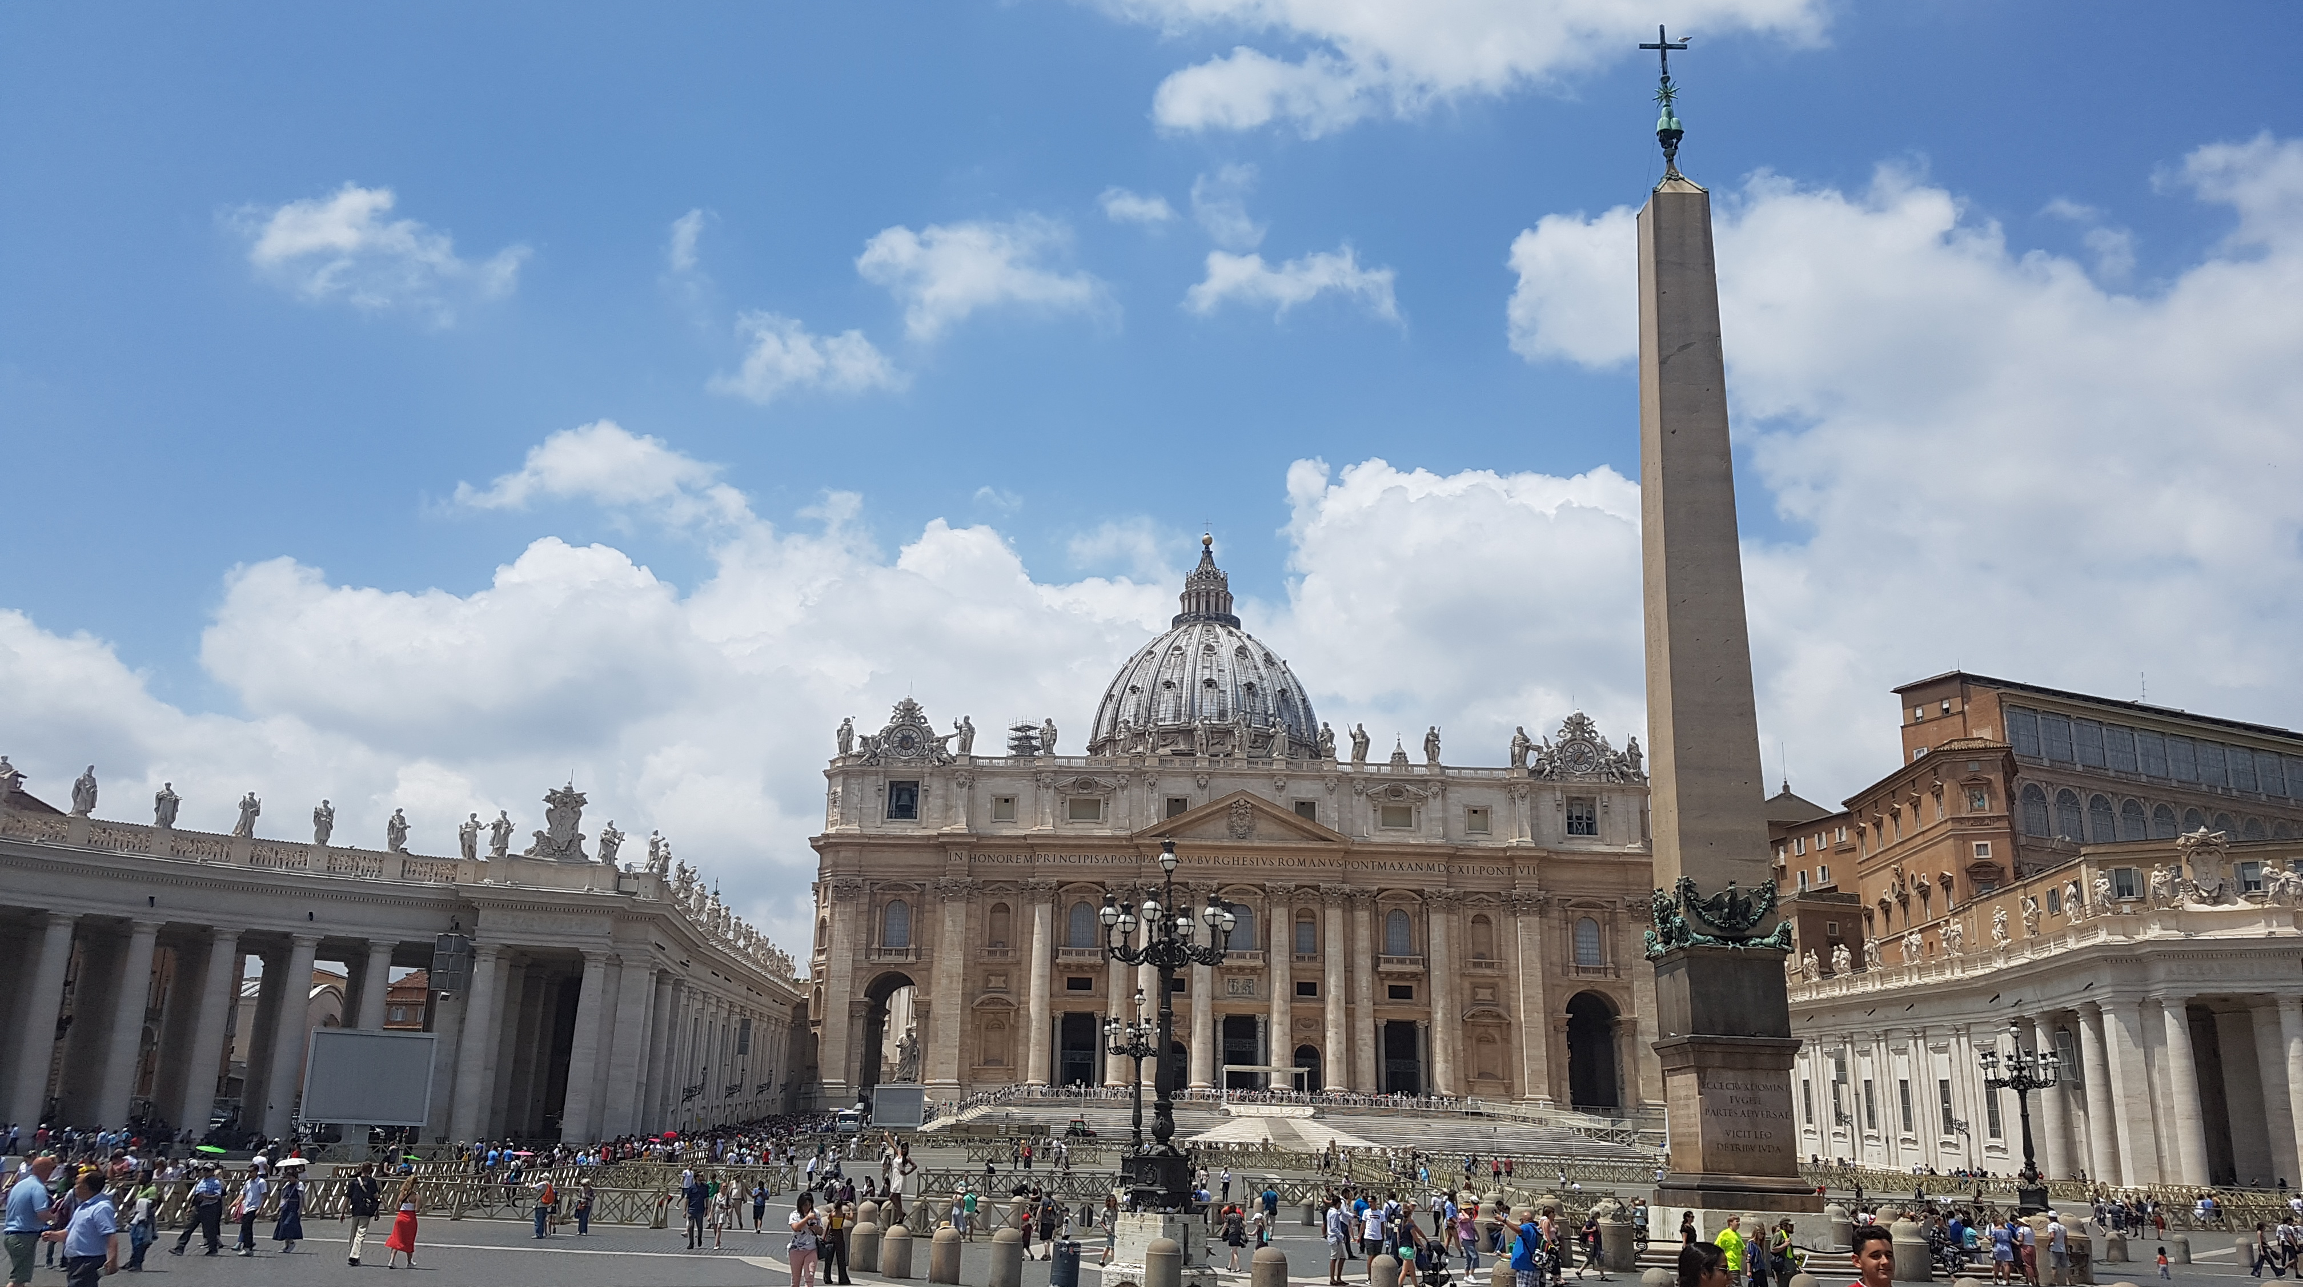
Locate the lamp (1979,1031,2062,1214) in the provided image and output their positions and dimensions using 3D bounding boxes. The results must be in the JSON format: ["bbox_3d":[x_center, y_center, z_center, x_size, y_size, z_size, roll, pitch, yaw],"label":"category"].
[{"bbox_3d":[33.329,18.131,66.090,2.750,7.370,2.750,-6,-17,25],"label":"lamp"}]

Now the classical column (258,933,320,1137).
[{"bbox_3d":[-50.270,23.228,101.420,1.750,12.167,1.750,9,-17,-24],"label":"classical column"}]

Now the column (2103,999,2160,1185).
[{"bbox_3d":[71.280,32.855,125.705,1.900,12.782,1.900,-1,-17,10],"label":"column"}]

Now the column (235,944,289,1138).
[{"bbox_3d":[-61.155,27.785,119.811,2.000,12.830,2.000,1,-16,0],"label":"column"}]

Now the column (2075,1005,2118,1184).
[{"bbox_3d":[65.182,31.021,118.835,1.750,12.167,1.750,-7,-17,27],"label":"column"}]

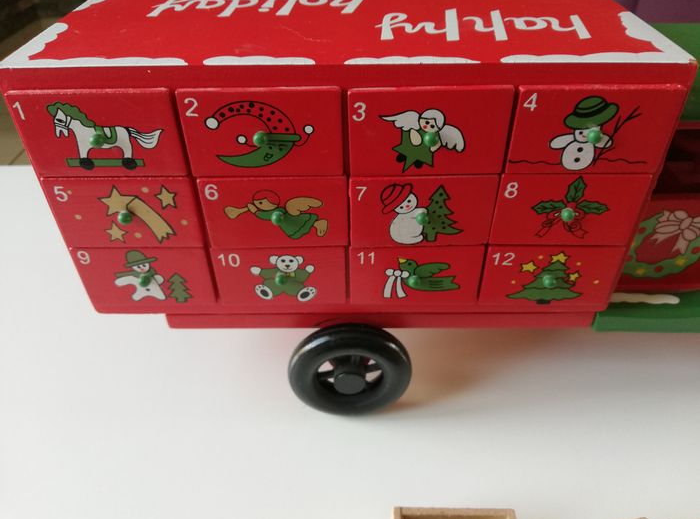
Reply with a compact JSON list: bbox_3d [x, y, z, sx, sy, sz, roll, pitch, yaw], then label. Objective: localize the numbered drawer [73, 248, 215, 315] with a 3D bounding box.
[{"bbox_3d":[-0.086,-0.008,0.245,0.055,0.032,0.055,0,38,0],"label":"numbered drawer"}]

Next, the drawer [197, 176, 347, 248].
[{"bbox_3d":[-0.030,-0.034,0.225,0.055,0.032,0.055,0,38,0],"label":"drawer"}]

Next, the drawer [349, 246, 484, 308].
[{"bbox_3d":[0.028,-0.009,0.245,0.055,0.032,0.055,0,38,0],"label":"drawer"}]

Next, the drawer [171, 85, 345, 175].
[{"bbox_3d":[-0.030,-0.059,0.204,0.055,0.032,0.055,0,38,0],"label":"drawer"}]

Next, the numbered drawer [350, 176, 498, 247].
[{"bbox_3d":[0.027,-0.034,0.225,0.055,0.032,0.055,0,38,0],"label":"numbered drawer"}]

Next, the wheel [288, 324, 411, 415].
[{"bbox_3d":[0.000,0.056,0.266,0.061,0.061,0.018,0,38,0],"label":"wheel"}]

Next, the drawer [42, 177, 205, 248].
[{"bbox_3d":[-0.087,-0.033,0.225,0.055,0.032,0.055,0,38,0],"label":"drawer"}]

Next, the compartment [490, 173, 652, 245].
[{"bbox_3d":[0.084,-0.035,0.225,0.055,0.032,0.055,0,38,0],"label":"compartment"}]

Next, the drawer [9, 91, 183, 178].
[{"bbox_3d":[-0.087,-0.059,0.204,0.055,0.032,0.055,0,38,0],"label":"drawer"}]

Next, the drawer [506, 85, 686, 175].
[{"bbox_3d":[0.084,-0.060,0.204,0.055,0.032,0.055,0,38,0],"label":"drawer"}]

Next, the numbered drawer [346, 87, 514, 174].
[{"bbox_3d":[0.027,-0.060,0.204,0.055,0.032,0.055,0,38,0],"label":"numbered drawer"}]

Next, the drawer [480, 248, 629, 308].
[{"bbox_3d":[0.085,-0.009,0.245,0.055,0.032,0.055,0,38,0],"label":"drawer"}]

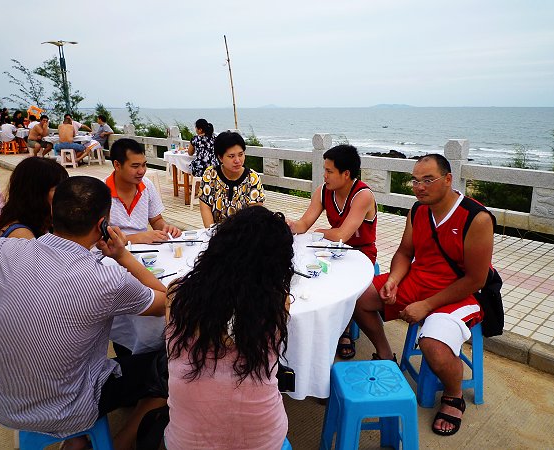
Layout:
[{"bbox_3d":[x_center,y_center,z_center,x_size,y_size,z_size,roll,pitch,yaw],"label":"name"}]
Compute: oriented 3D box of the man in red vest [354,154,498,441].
[{"bbox_3d":[0.772,0.300,2.286,0.640,1.330,0.640,-14,20,-42],"label":"man in red vest"}]

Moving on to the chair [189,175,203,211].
[{"bbox_3d":[-1.030,-0.475,6.292,0.360,0.460,0.360,-2,15,-9],"label":"chair"}]

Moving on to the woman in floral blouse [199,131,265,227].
[{"bbox_3d":[-0.260,0.091,2.820,0.520,1.360,0.700,-2,15,-9],"label":"woman in floral blouse"}]

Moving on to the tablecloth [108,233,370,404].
[{"bbox_3d":[-0.227,0.552,2.466,1.480,0.760,1.440,0,15,0],"label":"tablecloth"}]

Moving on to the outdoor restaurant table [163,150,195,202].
[{"bbox_3d":[-1.120,-0.784,6.883,1.200,0.750,1.200,-7,17,-26],"label":"outdoor restaurant table"}]

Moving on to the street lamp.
[{"bbox_3d":[-8.096,-4.990,16.769,1.310,3.950,0.350,-13,20,-40],"label":"street lamp"}]

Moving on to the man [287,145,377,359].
[{"bbox_3d":[0.461,0.144,2.896,0.640,1.320,0.560,-11,18,-35],"label":"man"}]

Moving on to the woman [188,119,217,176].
[{"bbox_3d":[-1.070,-0.892,6.284,0.500,1.270,0.700,-6,16,-23],"label":"woman"}]

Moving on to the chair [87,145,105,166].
[{"bbox_3d":[-4.910,-1.886,11.859,0.350,0.460,0.350,-3,15,-11],"label":"chair"}]

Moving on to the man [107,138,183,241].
[{"bbox_3d":[-0.740,0.194,2.475,0.550,1.330,0.750,-12,19,-38],"label":"man"}]

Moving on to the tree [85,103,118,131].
[{"bbox_3d":[-6.469,-3.571,16.116,1.250,1.930,1.250,-7,16,-24],"label":"tree"}]

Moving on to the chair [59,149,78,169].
[{"bbox_3d":[-5.509,-1.779,11.473,0.350,0.460,0.350,-3,15,-11],"label":"chair"}]

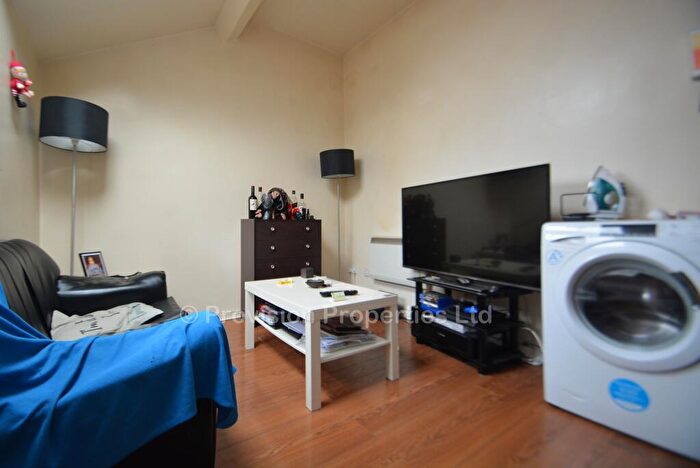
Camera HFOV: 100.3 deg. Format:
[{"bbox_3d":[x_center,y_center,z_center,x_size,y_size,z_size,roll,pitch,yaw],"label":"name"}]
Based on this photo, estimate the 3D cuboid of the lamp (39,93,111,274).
[{"bbox_3d":[-1.815,-0.019,1.930,0.325,1.635,0.325,0,-1,-37],"label":"lamp"}]

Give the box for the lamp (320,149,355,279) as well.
[{"bbox_3d":[-0.123,-0.010,2.970,0.325,1.635,0.325,0,-1,0],"label":"lamp"}]

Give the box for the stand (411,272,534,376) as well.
[{"bbox_3d":[0.767,0.575,2.000,0.380,0.450,0.760,1,-1,-30],"label":"stand"}]

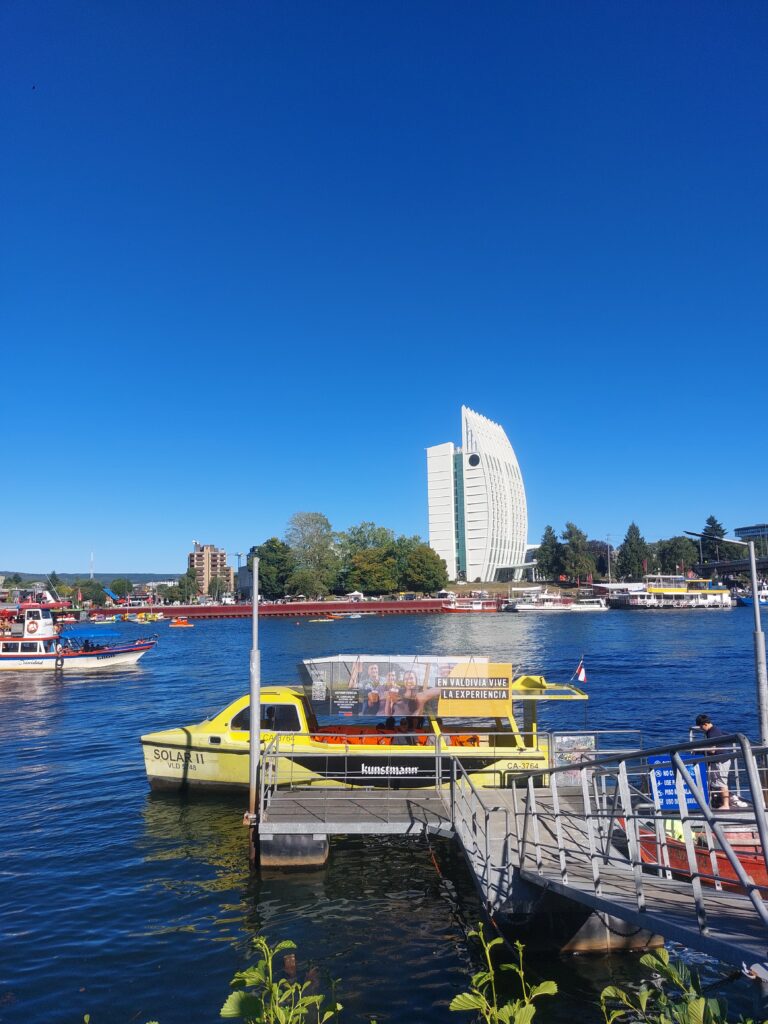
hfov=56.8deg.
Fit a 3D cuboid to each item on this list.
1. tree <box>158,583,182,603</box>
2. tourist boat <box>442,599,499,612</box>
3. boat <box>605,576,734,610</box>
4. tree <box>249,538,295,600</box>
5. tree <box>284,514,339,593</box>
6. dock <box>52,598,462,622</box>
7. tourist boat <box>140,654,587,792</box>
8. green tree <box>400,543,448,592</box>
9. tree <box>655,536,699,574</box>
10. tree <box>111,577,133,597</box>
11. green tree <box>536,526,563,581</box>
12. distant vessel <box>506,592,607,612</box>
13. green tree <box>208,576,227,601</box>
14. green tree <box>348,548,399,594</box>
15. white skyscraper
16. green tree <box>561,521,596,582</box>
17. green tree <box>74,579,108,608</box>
[{"bbox_3d":[-62.220,23.390,205.000,6.930,6.060,6.720,-1,-7,0],"label":"tree"},{"bbox_3d":[16.691,17.945,137.000,10.400,2.900,3.200,-1,-6,0],"label":"tourist boat"},{"bbox_3d":[55.686,15.452,138.000,22.500,6.300,6.000,-1,-6,0],"label":"boat"},{"bbox_3d":[-33.750,17.550,213.000,13.800,19.200,13.390,-1,-7,0],"label":"tree"},{"bbox_3d":[-15.930,9.448,156.000,11.500,18.300,11.500,-1,-6,0],"label":"tree"},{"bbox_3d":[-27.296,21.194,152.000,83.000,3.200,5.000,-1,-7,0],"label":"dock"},{"bbox_3d":[-0.404,4.833,16.889,9.900,2.950,2.800,-1,-6,4],"label":"tourist boat"},{"bbox_3d":[12.660,17.820,222.000,15.010,16.570,14.560,-1,-7,0],"label":"green tree"},{"bbox_3d":[77.451,12.577,188.000,10.000,11.500,10.000,-1,-6,0],"label":"tree"},{"bbox_3d":[-85.040,24.780,230.000,7.130,7.770,6.910,-1,-7,0],"label":"tree"},{"bbox_3d":[45.454,11.535,195.000,7.500,14.800,7.500,-1,-6,0],"label":"green tree"},{"bbox_3d":[33.771,17.718,139.000,18.500,4.000,5.000,-1,-6,0],"label":"distant vessel"},{"bbox_3d":[-48.070,22.090,205.000,5.200,8.080,5.040,-1,-7,0],"label":"green tree"},{"bbox_3d":[-3.250,18.900,220.000,15.490,15.180,15.030,-1,-7,0],"label":"green tree"},{"bbox_3d":[36.110,-4.830,277.420,24.300,65.400,36.000,-5,-8,30],"label":"white skyscraper"},{"bbox_3d":[68.490,14.260,250.000,12.680,21.130,12.300,-1,-7,0],"label":"green tree"},{"bbox_3d":[-80.610,22.250,195.000,8.790,7.960,8.530,-1,-7,0],"label":"green tree"}]

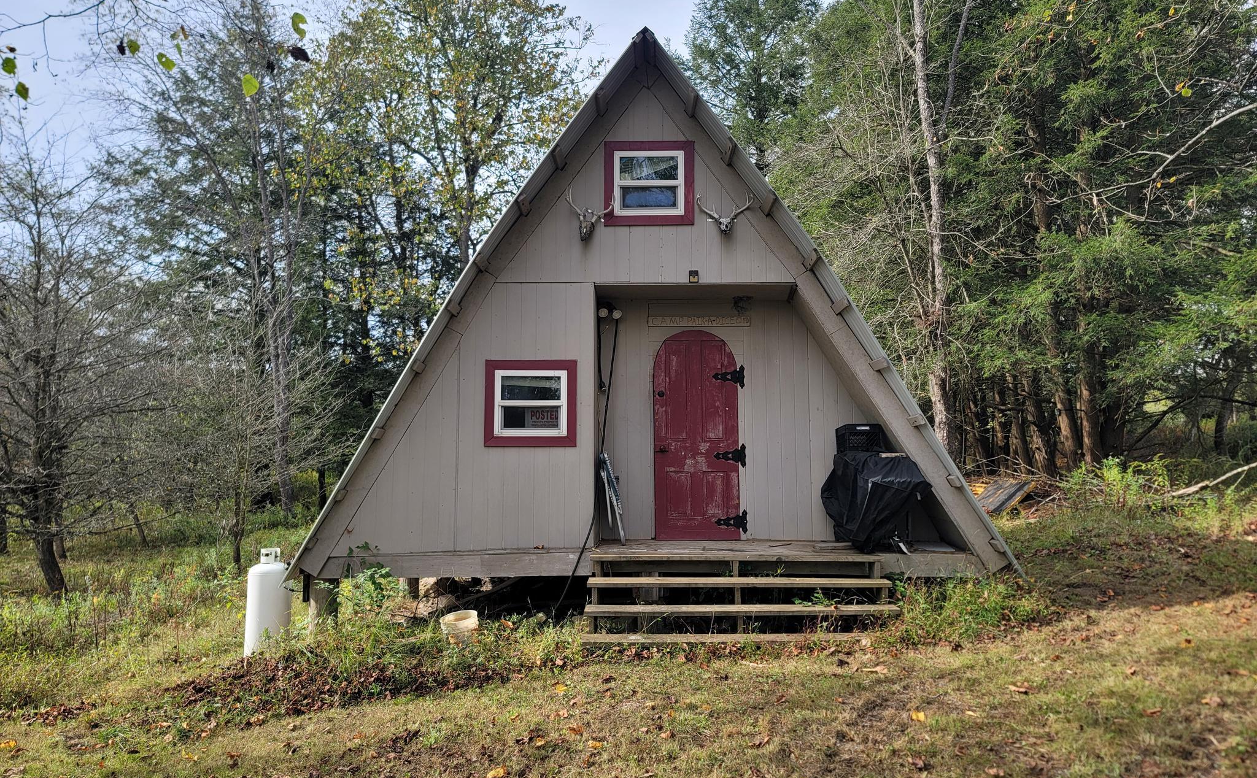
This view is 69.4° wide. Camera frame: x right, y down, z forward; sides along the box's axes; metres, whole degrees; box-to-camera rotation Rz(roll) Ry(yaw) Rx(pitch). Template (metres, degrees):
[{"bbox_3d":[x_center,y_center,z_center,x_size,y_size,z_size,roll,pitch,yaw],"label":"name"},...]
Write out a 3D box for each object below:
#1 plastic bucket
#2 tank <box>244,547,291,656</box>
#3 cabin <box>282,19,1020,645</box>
[{"bbox_3d":[-1.330,1.984,7.293,0.305,0.310,0.305,-11,3,0],"label":"plastic bucket"},{"bbox_3d":[-3.035,1.884,7.659,0.380,1.080,0.380,0,-5,1],"label":"tank"},{"bbox_3d":[0.202,-0.254,10.565,5.980,5.100,6.500,0,-5,1],"label":"cabin"}]

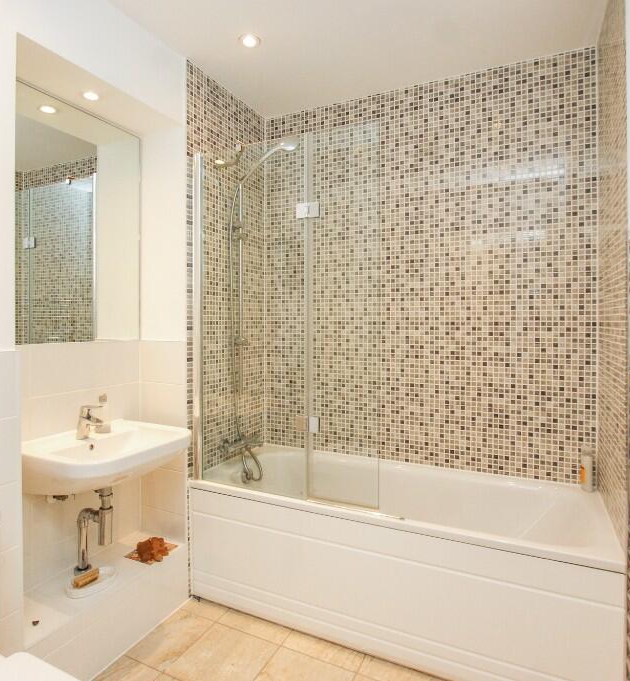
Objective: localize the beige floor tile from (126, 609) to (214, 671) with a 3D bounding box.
[{"bbox_3d":[-0.580,1.218,1.741,0.190,0.010,0.302,0,1,26],"label":"beige floor tile"}]

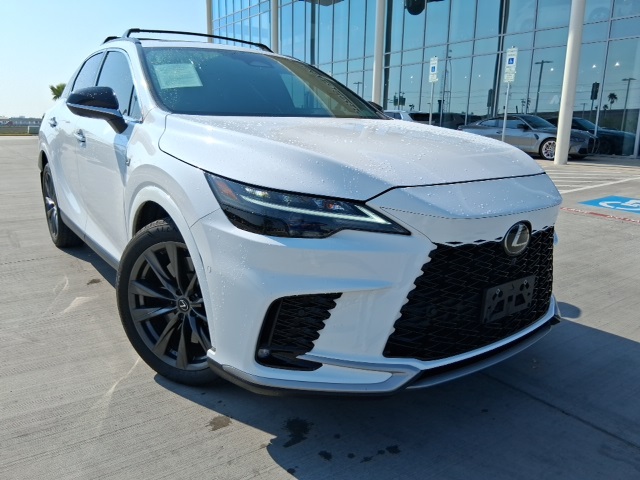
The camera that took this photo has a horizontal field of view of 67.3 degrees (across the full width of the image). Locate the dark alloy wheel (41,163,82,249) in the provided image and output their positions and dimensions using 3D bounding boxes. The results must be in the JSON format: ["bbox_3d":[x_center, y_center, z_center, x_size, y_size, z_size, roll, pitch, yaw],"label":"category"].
[{"bbox_3d":[-2.273,-0.307,4.270,0.250,0.755,0.760,-9,17,-37],"label":"dark alloy wheel"}]

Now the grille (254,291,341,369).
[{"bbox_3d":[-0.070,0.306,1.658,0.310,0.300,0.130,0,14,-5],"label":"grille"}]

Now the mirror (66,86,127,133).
[{"bbox_3d":[-1.132,-0.659,2.442,0.265,0.235,0.200,-9,17,-37],"label":"mirror"}]

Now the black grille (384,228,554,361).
[{"bbox_3d":[0.677,0.174,1.871,1.020,0.450,0.170,-9,17,-37],"label":"black grille"}]

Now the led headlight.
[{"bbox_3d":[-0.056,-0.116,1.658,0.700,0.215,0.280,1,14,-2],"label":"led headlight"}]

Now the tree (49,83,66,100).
[{"bbox_3d":[-25.260,-13.053,47.094,2.500,4.520,2.500,1,14,0],"label":"tree"}]

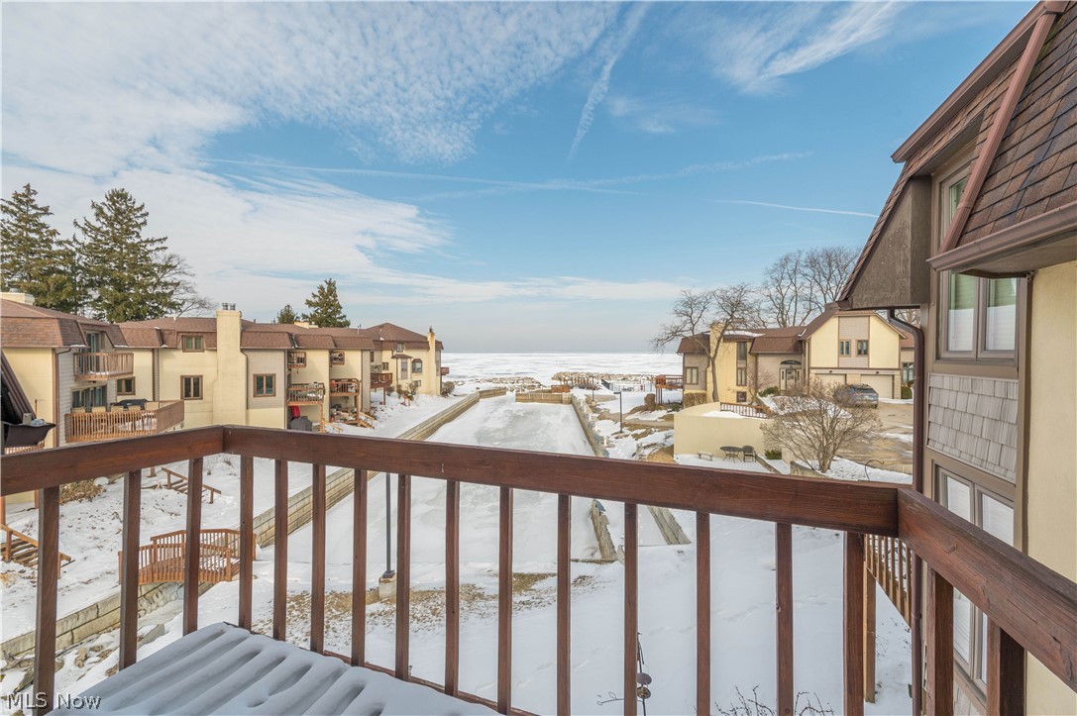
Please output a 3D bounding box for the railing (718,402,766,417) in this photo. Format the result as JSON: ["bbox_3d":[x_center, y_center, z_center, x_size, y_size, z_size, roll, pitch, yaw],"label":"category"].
[{"bbox_3d":[15.600,4.013,32.256,3.900,1.080,1.000,0,1,19],"label":"railing"}]

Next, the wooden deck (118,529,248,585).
[{"bbox_3d":[-10.850,6.128,13.032,3.300,1.200,1.350,0,1,-3],"label":"wooden deck"}]

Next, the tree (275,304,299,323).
[{"bbox_3d":[-44.500,-3.081,73.966,6.000,13.200,6.000,0,1,0],"label":"tree"}]

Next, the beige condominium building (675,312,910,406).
[{"bbox_3d":[23.900,-0.065,42.603,18.800,8.800,10.400,0,1,19],"label":"beige condominium building"}]

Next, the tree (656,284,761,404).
[{"bbox_3d":[14.500,-0.931,36.291,9.200,10.900,8.000,0,1,0],"label":"tree"}]

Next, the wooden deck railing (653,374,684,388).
[{"bbox_3d":[14.100,2.503,45.037,3.500,1.300,2.500,0,1,19],"label":"wooden deck railing"}]

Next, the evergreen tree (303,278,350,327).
[{"bbox_3d":[-32.500,-4.298,63.949,8.000,15.900,8.000,0,1,0],"label":"evergreen tree"}]

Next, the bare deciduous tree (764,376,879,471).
[{"bbox_3d":[12.750,2.975,18.841,5.300,4.250,4.800,0,1,0],"label":"bare deciduous tree"}]

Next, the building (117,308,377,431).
[{"bbox_3d":[-21.600,1.190,32.819,10.000,8.750,21.000,0,1,6],"label":"building"}]

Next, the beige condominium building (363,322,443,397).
[{"bbox_3d":[-19.800,0.458,56.011,11.500,10.200,12.000,0,1,20],"label":"beige condominium building"}]

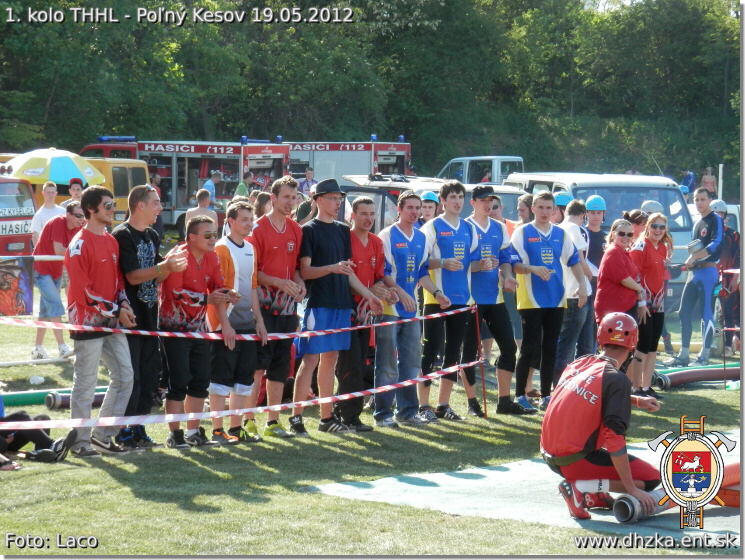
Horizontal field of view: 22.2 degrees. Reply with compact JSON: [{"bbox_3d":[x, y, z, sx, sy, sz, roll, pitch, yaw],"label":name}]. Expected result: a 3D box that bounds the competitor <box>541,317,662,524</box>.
[{"bbox_3d":[1.274,0.747,10.590,0.720,1.090,0.600,-3,4,-42],"label":"competitor"}]

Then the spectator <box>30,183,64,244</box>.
[{"bbox_3d":[-3.461,-0.196,20.358,0.450,1.721,0.300,0,4,-8],"label":"spectator"}]

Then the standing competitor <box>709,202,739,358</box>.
[{"bbox_3d":[4.057,-0.029,21.600,0.580,1.810,0.450,1,2,20],"label":"standing competitor"}]

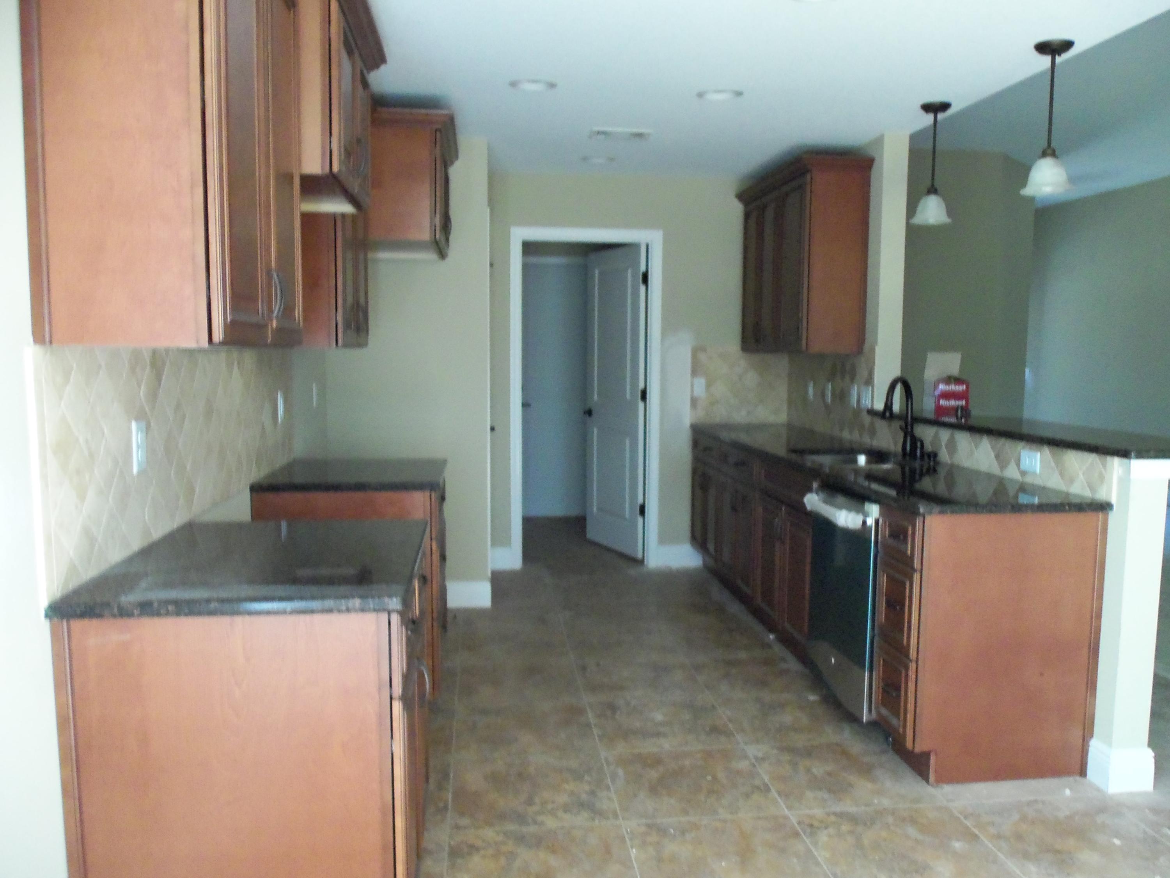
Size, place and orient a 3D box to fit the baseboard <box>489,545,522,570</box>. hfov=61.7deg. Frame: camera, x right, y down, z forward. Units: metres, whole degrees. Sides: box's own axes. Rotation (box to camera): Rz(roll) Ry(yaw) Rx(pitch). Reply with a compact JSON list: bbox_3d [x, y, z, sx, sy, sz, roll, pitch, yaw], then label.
[{"bbox_3d":[-0.510,0.751,6.153,0.195,0.138,0.020,0,5,-6],"label":"baseboard"}]

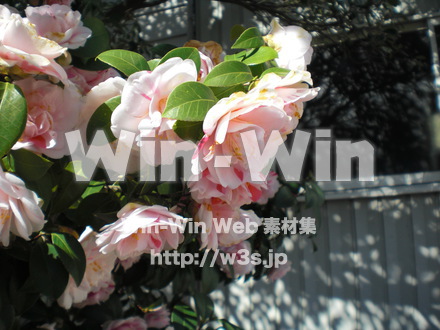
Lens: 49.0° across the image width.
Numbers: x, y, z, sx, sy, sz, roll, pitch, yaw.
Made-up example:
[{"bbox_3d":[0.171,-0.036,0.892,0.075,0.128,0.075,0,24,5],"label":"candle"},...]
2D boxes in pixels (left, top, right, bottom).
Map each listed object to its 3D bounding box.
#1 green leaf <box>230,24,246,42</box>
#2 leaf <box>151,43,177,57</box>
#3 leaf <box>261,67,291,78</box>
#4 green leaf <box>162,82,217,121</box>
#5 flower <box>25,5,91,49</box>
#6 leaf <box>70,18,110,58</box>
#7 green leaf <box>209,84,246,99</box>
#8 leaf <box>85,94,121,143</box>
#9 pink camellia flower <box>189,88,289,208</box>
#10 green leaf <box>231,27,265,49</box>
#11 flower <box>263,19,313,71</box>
[{"bbox_3d":[0.029,-0.181,0.680,0.045,0.034,0.013,30,-23,14],"label":"green leaf"},{"bbox_3d":[-0.076,-0.157,0.660,0.045,0.028,0.012,-6,-45,-18],"label":"leaf"},{"bbox_3d":[0.074,-0.118,0.630,0.055,0.034,0.015,-7,-49,-8],"label":"leaf"},{"bbox_3d":[-0.037,-0.078,0.600,0.072,0.047,0.017,-13,-28,-14],"label":"green leaf"},{"bbox_3d":[-0.232,-0.196,0.690,0.095,0.070,0.065,-5,22,-13],"label":"flower"},{"bbox_3d":[-0.204,-0.196,0.750,0.050,0.075,0.015,34,-21,0],"label":"leaf"},{"bbox_3d":[0.009,-0.089,0.590,0.058,0.013,0.032,-25,42,-18],"label":"green leaf"},{"bbox_3d":[-0.129,-0.051,0.540,0.036,0.060,0.018,21,-16,6],"label":"leaf"},{"bbox_3d":[0.020,-0.018,0.530,0.105,0.115,0.080,-1,33,4],"label":"pink camellia flower"},{"bbox_3d":[0.036,-0.162,0.620,0.047,0.029,0.013,-13,-38,-18],"label":"green leaf"},{"bbox_3d":[0.087,-0.155,0.620,0.055,0.064,0.064,2,-10,-18],"label":"flower"}]

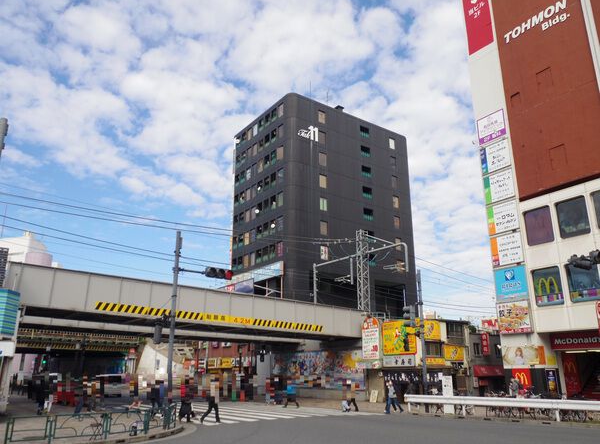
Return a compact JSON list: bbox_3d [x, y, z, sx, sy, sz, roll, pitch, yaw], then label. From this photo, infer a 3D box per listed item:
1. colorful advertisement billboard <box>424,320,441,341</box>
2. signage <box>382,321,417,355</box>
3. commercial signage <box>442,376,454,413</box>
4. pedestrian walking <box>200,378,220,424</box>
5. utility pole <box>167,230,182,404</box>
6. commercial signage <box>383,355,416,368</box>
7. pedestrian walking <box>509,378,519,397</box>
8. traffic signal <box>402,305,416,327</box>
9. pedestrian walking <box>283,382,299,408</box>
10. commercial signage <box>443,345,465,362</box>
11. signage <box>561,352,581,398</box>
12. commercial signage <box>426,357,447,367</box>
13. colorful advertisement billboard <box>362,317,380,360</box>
[{"bbox_3d":[8.962,7.376,31.806,2.270,1.352,0.200,15,-23,-38],"label":"colorful advertisement billboard"},{"bbox_3d":[6.614,7.741,31.243,0.250,2.201,3.218,11,-21,-30],"label":"signage"},{"bbox_3d":[7.296,8.535,23.109,0.100,1.771,0.520,17,-25,-39],"label":"commercial signage"},{"bbox_3d":[-3.554,7.181,18.794,0.850,1.680,0.500,14,-22,-36],"label":"pedestrian walking"},{"bbox_3d":[-4.698,3.699,17.529,0.220,7.037,0.220,11,-22,-35],"label":"utility pole"},{"bbox_3d":[7.264,10.210,34.305,0.150,0.772,3.113,14,-23,-34],"label":"commercial signage"},{"bbox_3d":[10.809,8.719,23.458,0.500,1.620,0.450,17,-24,-42],"label":"pedestrian walking"},{"bbox_3d":[5.748,4.961,24.569,0.420,1.141,0.500,14,-23,-34],"label":"traffic signal"},{"bbox_3d":[-0.577,10.718,29.132,0.750,1.600,0.500,15,-23,-36],"label":"pedestrian walking"},{"bbox_3d":[10.848,9.214,32.890,2.412,1.041,0.200,15,-23,-38],"label":"commercial signage"},{"bbox_3d":[14.673,8.308,25.200,0.100,2.352,1.035,14,-23,-34],"label":"signage"},{"bbox_3d":[9.944,10.251,34.321,2.441,0.523,0.120,13,-23,-33],"label":"commercial signage"},{"bbox_3d":[5.596,9.162,36.887,0.180,3.214,1.987,14,-23,-34],"label":"colorful advertisement billboard"}]

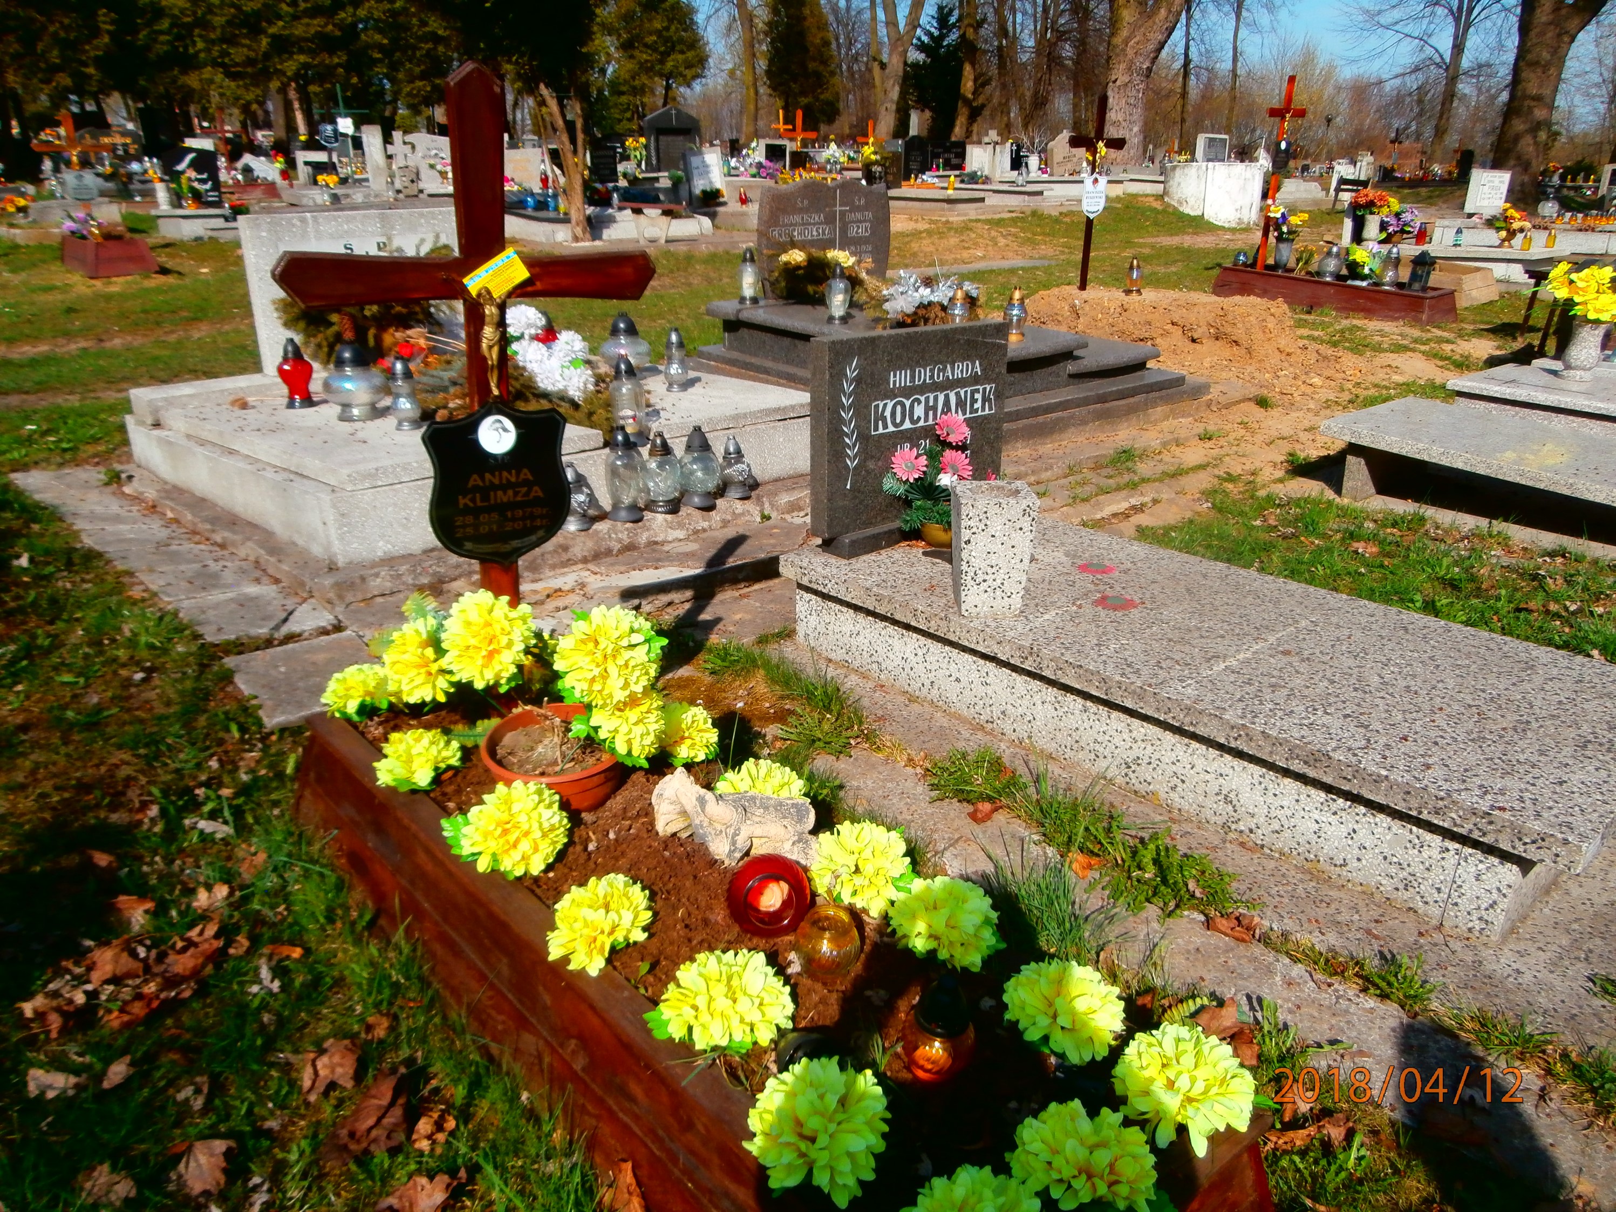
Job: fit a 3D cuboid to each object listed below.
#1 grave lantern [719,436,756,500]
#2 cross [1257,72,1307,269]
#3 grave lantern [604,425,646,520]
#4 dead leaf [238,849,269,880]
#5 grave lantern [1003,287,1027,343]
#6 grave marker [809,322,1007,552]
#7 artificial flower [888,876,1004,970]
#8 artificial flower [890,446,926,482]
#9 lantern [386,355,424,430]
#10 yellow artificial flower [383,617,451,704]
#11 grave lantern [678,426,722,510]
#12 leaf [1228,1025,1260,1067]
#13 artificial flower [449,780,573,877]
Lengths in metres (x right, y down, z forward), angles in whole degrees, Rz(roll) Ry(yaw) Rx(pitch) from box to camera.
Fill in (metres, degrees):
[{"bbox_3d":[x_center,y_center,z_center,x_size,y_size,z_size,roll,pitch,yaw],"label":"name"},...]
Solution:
[{"bbox_3d":[-0.257,-0.511,4.104,0.112,0.220,0.112,0,21,0],"label":"grave lantern"},{"bbox_3d":[3.681,-3.367,8.700,0.500,1.420,0.070,-13,25,-31],"label":"cross"},{"bbox_3d":[-0.570,-0.416,3.500,0.128,0.300,0.128,0,21,0],"label":"grave lantern"},{"bbox_3d":[-1.035,0.481,2.089,0.065,0.030,0.065,0,21,0],"label":"dead leaf"},{"bbox_3d":[1.082,-1.514,5.809,0.120,0.280,0.120,0,20,0],"label":"grave lantern"},{"bbox_3d":[0.306,-0.530,3.273,0.740,0.548,0.078,-18,27,-39],"label":"grave marker"},{"bbox_3d":[0.181,0.419,1.479,0.150,0.115,0.150,0,20,0],"label":"artificial flower"},{"bbox_3d":[0.274,-0.390,3.080,0.101,0.099,0.035,-1,14,-4],"label":"artificial flower"},{"bbox_3d":[-1.399,-0.741,3.880,0.112,0.250,0.112,-7,22,-19],"label":"lantern"},{"bbox_3d":[-0.705,0.100,2.040,0.140,0.150,0.125,-8,22,-19],"label":"yellow artificial flower"},{"bbox_3d":[-0.385,-0.495,3.971,0.149,0.283,0.149,0,21,0],"label":"grave lantern"},{"bbox_3d":[0.613,0.620,1.580,0.046,0.040,0.050,11,23,24],"label":"leaf"},{"bbox_3d":[-0.446,0.334,1.679,0.165,0.130,0.155,0,20,0],"label":"artificial flower"}]

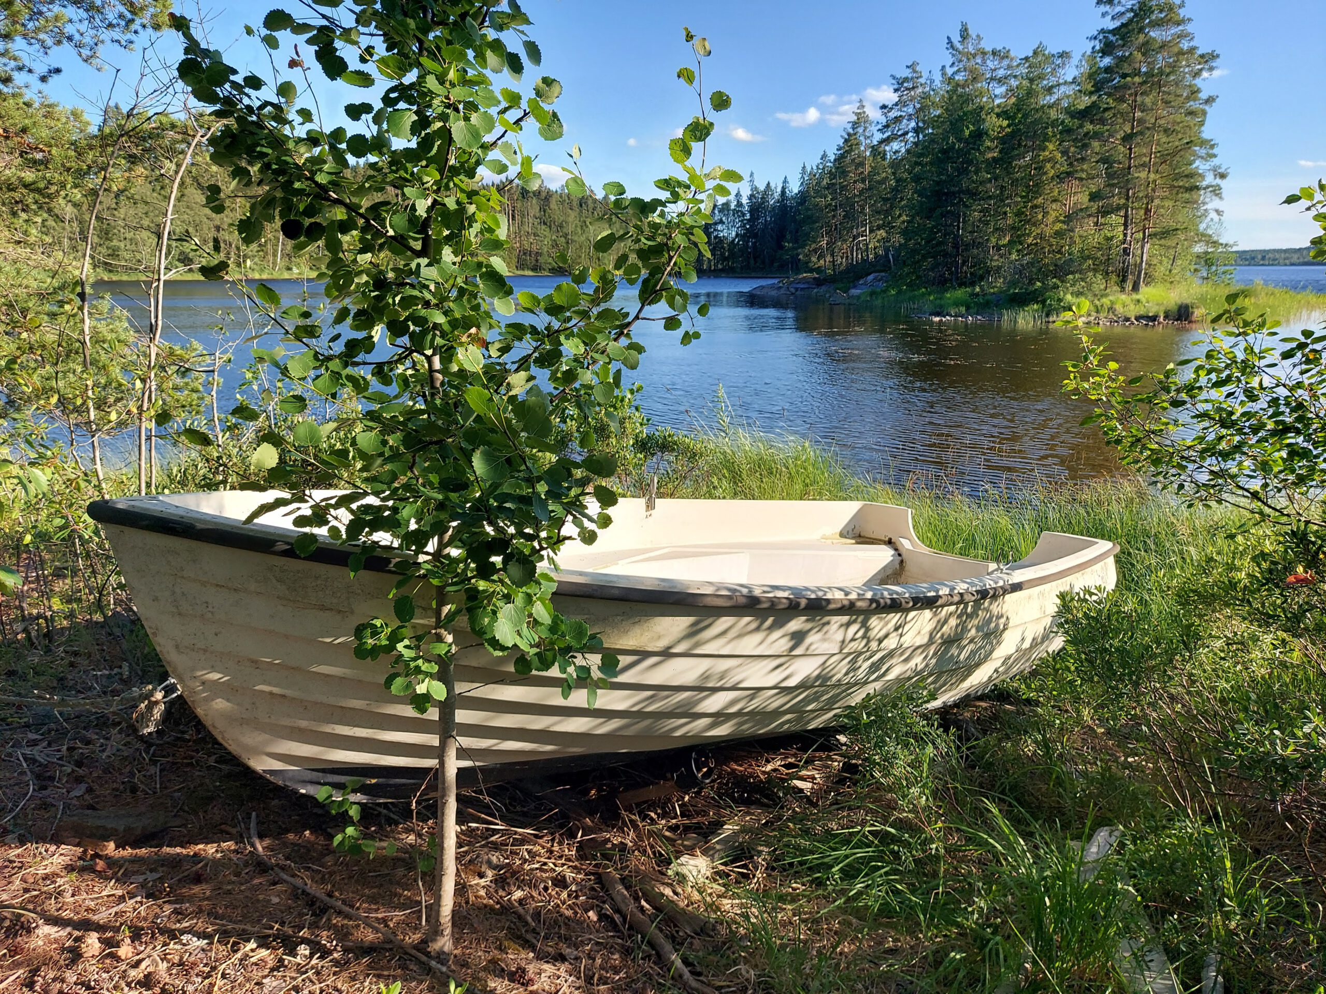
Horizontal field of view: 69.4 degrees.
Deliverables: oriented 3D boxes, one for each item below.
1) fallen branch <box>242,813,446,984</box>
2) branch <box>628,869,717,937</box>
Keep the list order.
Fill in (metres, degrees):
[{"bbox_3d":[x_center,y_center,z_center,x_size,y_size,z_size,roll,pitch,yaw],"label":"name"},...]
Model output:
[{"bbox_3d":[-0.768,0.903,2.179,0.883,0.050,0.093,14,20,40],"label":"fallen branch"},{"bbox_3d":[0.018,0.942,2.251,0.045,0.045,0.309,-10,11,-34],"label":"branch"}]

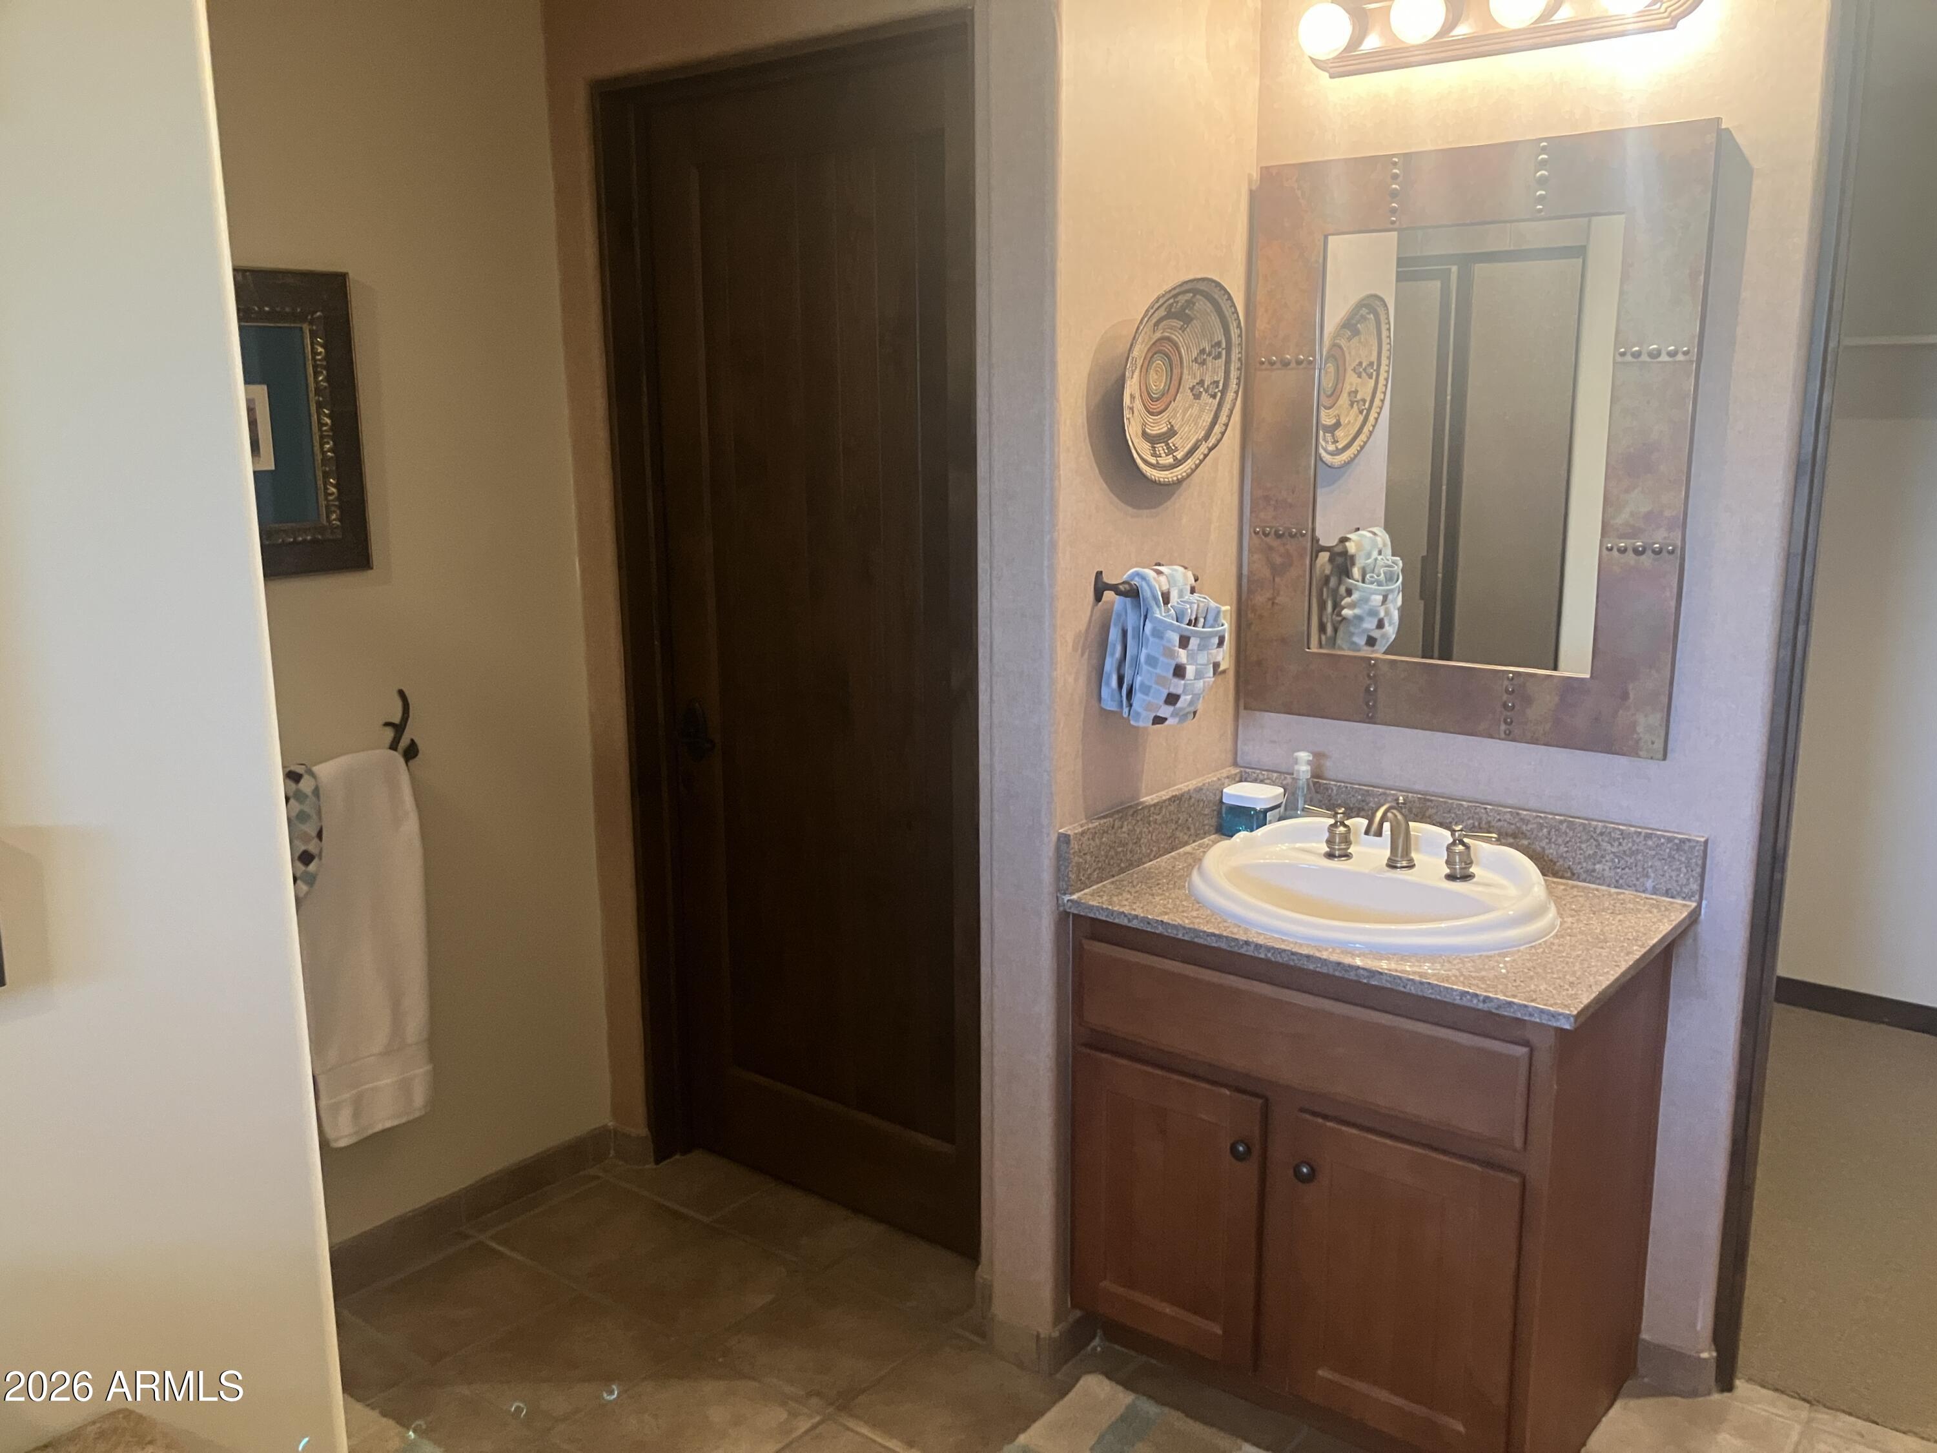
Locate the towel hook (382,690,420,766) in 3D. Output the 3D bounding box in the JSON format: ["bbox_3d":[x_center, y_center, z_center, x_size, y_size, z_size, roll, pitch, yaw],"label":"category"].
[{"bbox_3d":[-1.006,0.011,2.772,0.072,0.151,0.050,9,15,38],"label":"towel hook"}]

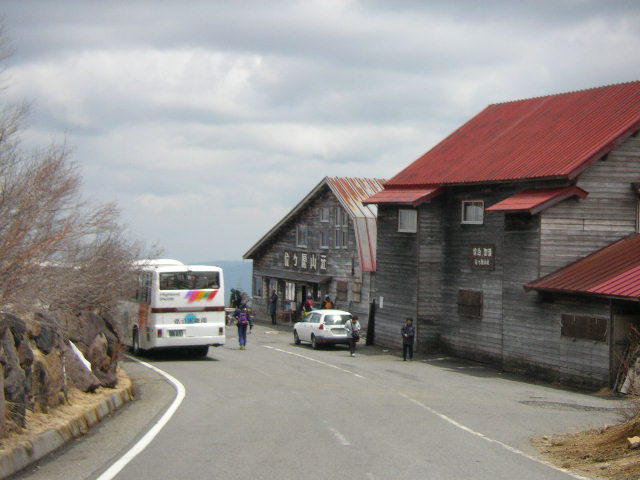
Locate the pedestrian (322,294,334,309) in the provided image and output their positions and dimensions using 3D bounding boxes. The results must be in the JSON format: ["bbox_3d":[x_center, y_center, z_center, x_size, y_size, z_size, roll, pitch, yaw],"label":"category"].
[{"bbox_3d":[0.387,3.351,72.300,0.580,1.700,0.500,1,0,0],"label":"pedestrian"}]

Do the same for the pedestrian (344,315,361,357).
[{"bbox_3d":[1.245,3.618,60.000,0.550,1.590,0.450,1,0,-3],"label":"pedestrian"}]

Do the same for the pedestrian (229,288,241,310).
[{"bbox_3d":[-4.056,3.198,76.500,0.550,1.700,0.520,1,0,18],"label":"pedestrian"}]

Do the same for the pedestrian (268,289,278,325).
[{"bbox_3d":[-2.231,3.271,77.300,0.420,1.700,0.500,1,0,-18],"label":"pedestrian"}]

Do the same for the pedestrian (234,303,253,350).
[{"bbox_3d":[-2.855,3.195,58.800,0.620,1.760,0.500,1,0,1],"label":"pedestrian"}]

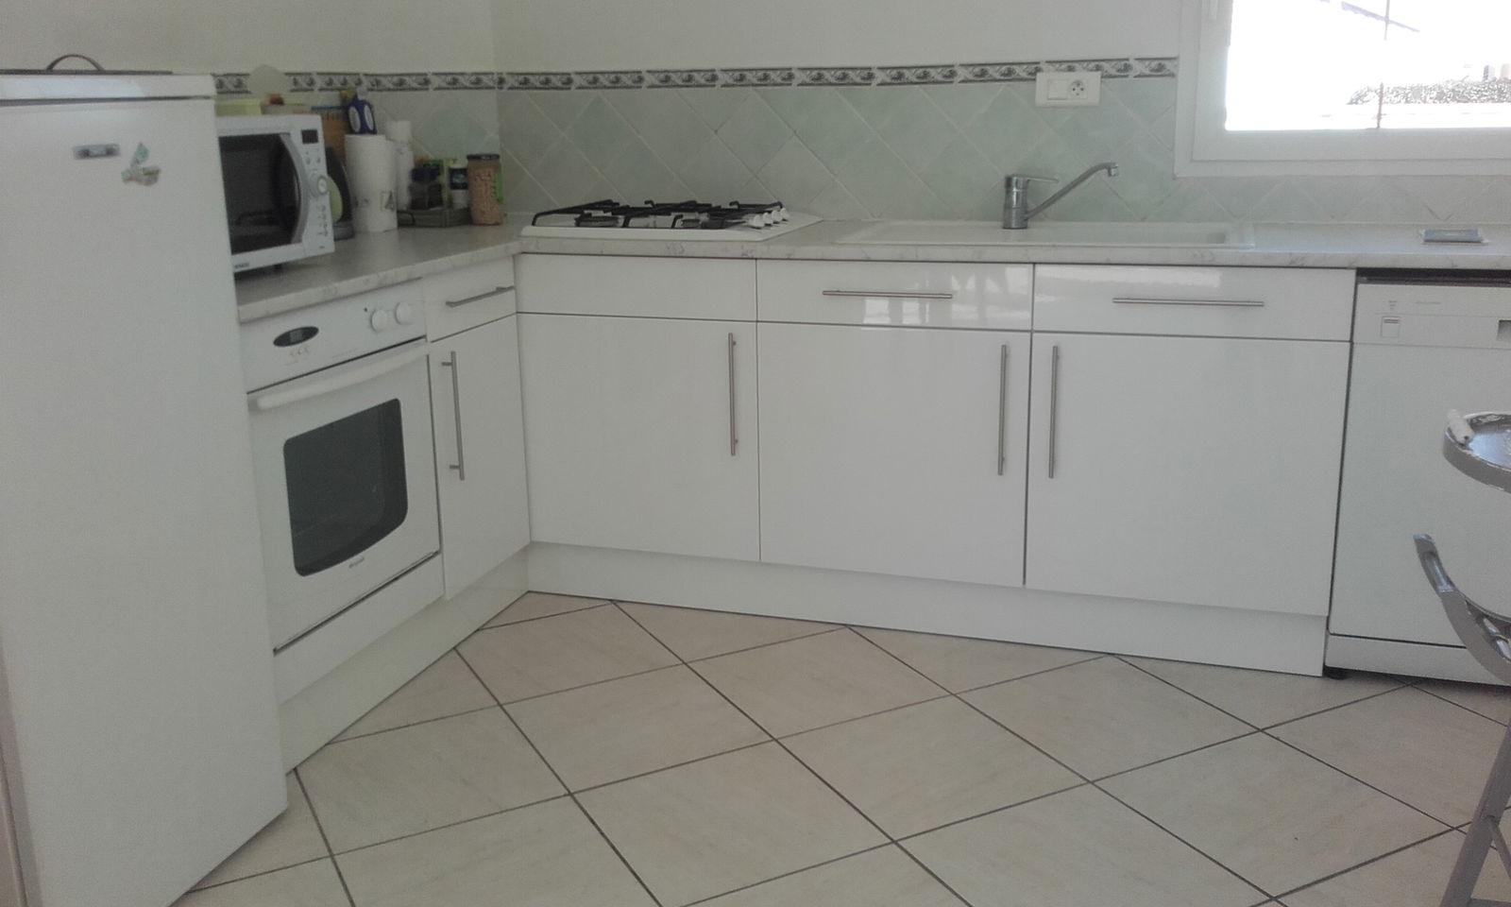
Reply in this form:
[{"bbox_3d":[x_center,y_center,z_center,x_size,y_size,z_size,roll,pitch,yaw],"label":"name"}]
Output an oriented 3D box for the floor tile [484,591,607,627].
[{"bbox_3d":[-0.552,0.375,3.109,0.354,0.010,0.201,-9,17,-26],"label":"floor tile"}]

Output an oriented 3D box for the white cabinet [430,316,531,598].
[{"bbox_3d":[-0.884,-0.022,2.947,0.560,0.565,0.390,4,15,17],"label":"white cabinet"}]

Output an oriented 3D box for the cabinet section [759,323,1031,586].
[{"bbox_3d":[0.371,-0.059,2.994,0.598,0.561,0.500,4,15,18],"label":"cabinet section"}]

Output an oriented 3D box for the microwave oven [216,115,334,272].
[{"bbox_3d":[-1.139,-0.504,2.473,0.360,0.285,0.480,4,15,17],"label":"microwave oven"}]

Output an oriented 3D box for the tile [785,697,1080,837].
[{"bbox_3d":[0.317,0.569,2.322,0.402,0.010,0.402,-9,17,-26],"label":"tile"}]

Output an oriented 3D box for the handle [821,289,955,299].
[{"bbox_3d":[0.280,-0.339,2.668,0.290,0.013,0.036,4,15,17],"label":"handle"}]

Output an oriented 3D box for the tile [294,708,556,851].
[{"bbox_3d":[-0.610,0.595,2.341,0.415,0.010,0.415,-8,16,-26],"label":"tile"}]

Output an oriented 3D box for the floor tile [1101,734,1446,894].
[{"bbox_3d":[0.875,0.604,2.151,0.402,0.010,0.402,-9,17,-26],"label":"floor tile"}]

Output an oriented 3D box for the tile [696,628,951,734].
[{"bbox_3d":[0.129,0.486,2.707,0.415,0.010,0.415,-8,16,-26],"label":"tile"}]

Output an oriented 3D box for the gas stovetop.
[{"bbox_3d":[-0.174,-0.561,3.020,0.592,0.053,0.510,4,16,17],"label":"gas stovetop"}]

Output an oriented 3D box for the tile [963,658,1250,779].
[{"bbox_3d":[0.694,0.523,2.526,0.415,0.010,0.415,-8,16,-26],"label":"tile"}]

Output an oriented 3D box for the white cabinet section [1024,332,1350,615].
[{"bbox_3d":[0.941,-0.022,2.811,0.602,0.561,0.500,4,15,18],"label":"white cabinet section"}]

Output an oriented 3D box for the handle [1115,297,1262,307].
[{"bbox_3d":[0.840,-0.295,2.458,0.276,0.012,0.033,4,16,17],"label":"handle"}]

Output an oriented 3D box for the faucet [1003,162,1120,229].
[{"bbox_3d":[0.717,-0.607,2.971,0.262,0.151,0.055,4,15,17],"label":"faucet"}]

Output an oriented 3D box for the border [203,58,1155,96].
[{"bbox_3d":[-0.121,-0.872,2.913,2.070,0.050,0.770,4,15,17],"label":"border"}]

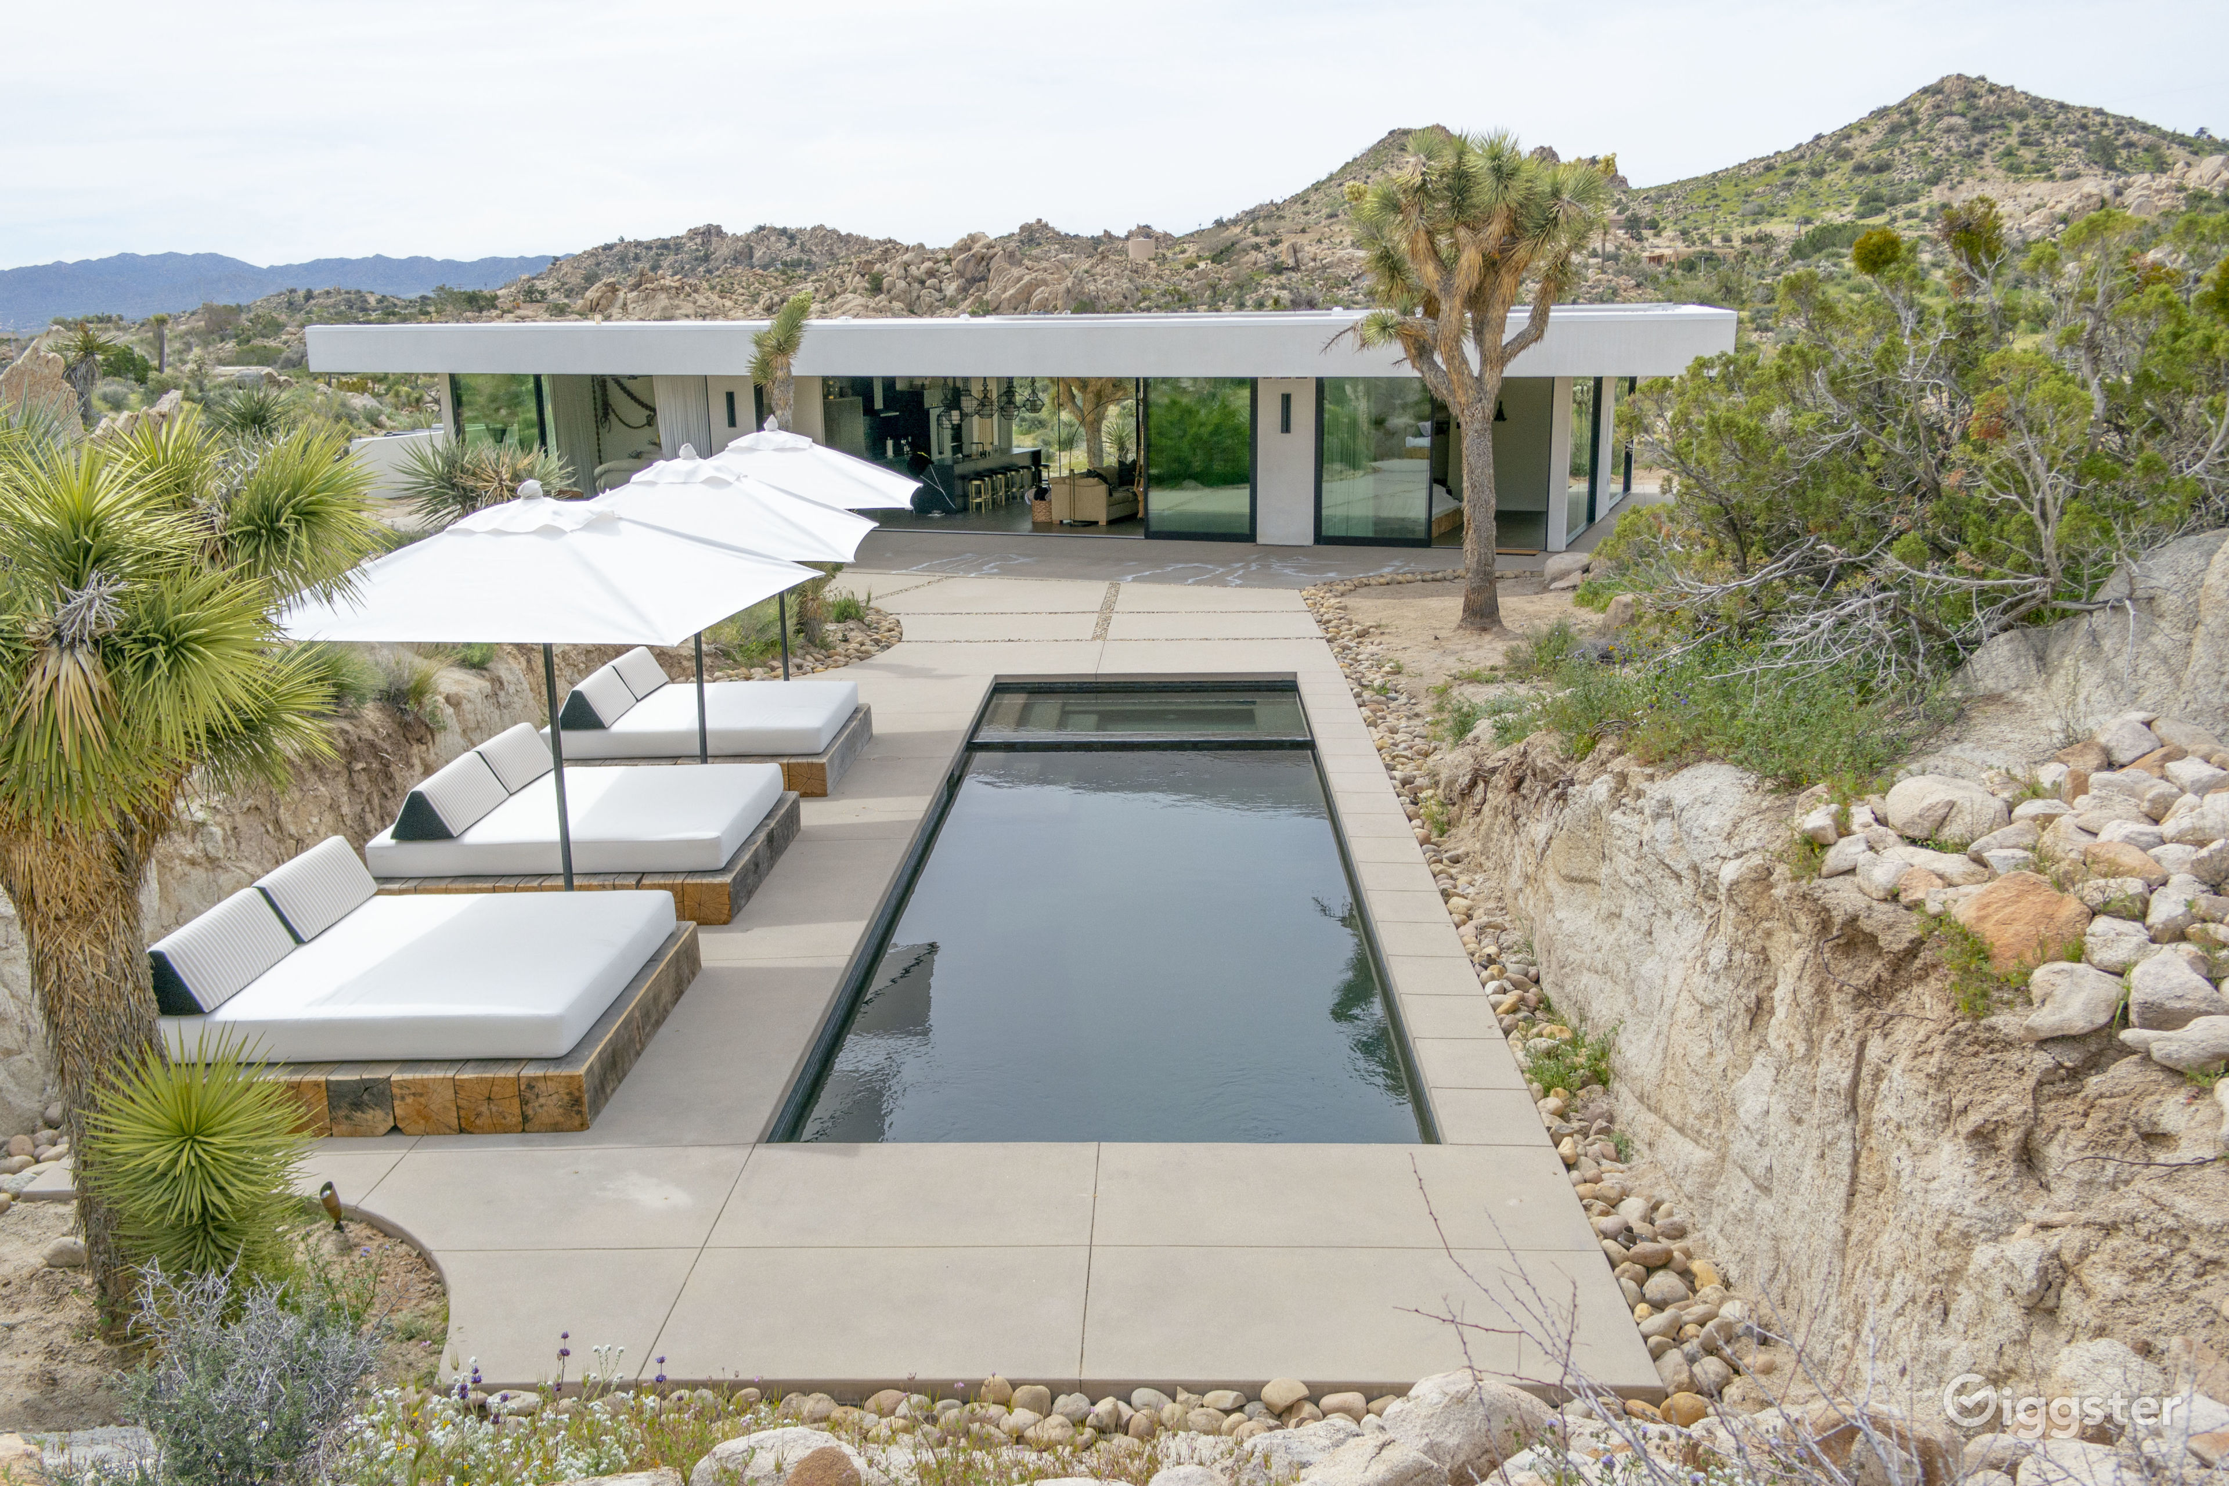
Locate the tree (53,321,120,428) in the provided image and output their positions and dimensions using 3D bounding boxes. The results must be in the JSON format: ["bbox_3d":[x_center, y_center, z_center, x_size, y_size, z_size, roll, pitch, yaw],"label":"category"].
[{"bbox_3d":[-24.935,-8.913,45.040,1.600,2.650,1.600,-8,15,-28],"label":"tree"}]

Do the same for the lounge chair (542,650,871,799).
[{"bbox_3d":[-3.468,-0.240,15.741,2.470,0.893,2.109,0,13,2],"label":"lounge chair"}]

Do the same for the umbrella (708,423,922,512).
[{"bbox_3d":[-3.029,-1.526,16.845,2.462,2.787,2.462,-1,13,-2],"label":"umbrella"}]

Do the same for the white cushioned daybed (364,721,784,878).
[{"bbox_3d":[-3.530,0.343,12.580,2.197,0.514,1.973,0,13,2],"label":"white cushioned daybed"}]

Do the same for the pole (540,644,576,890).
[{"bbox_3d":[-3.156,-0.052,10.547,0.047,2.600,0.047,0,13,2],"label":"pole"}]

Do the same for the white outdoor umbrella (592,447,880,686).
[{"bbox_3d":[-3.098,-0.827,13.831,2.462,2.769,2.462,-1,13,-2],"label":"white outdoor umbrella"}]

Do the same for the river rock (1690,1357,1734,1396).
[{"bbox_3d":[2.192,2.324,6.807,0.130,0.100,0.120,0,13,2],"label":"river rock"}]

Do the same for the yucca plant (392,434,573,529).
[{"bbox_3d":[-10.682,-4.341,31.532,2.800,1.646,2.400,-5,14,-18],"label":"yucca plant"}]

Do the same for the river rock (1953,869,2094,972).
[{"bbox_3d":[3.079,0.602,6.297,0.460,0.280,0.360,6,14,26],"label":"river rock"}]

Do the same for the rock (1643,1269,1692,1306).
[{"bbox_3d":[2.071,2.039,6.957,0.175,0.115,0.150,3,14,17],"label":"rock"}]

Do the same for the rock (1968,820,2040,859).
[{"bbox_3d":[3.271,0.358,6.821,0.260,0.140,0.190,6,14,26],"label":"rock"}]

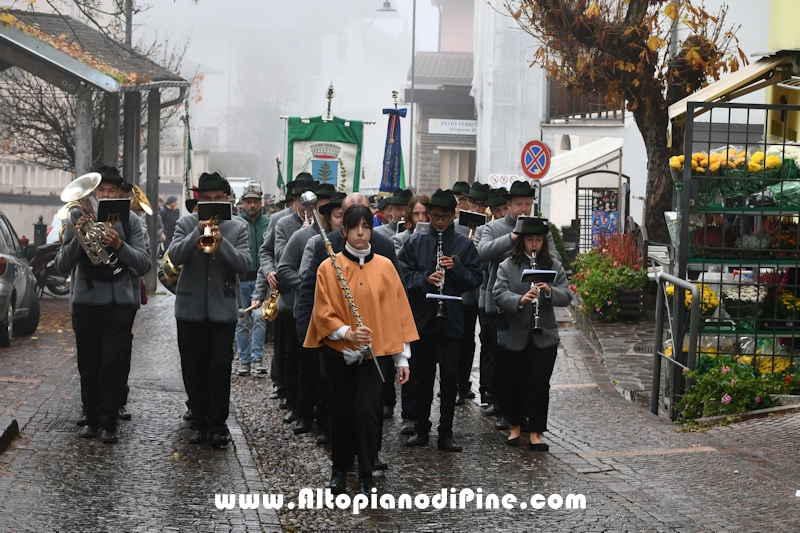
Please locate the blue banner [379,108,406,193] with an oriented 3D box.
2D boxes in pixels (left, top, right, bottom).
[{"bbox_3d":[-0.065,-1.143,17.300,0.260,0.880,0.130,3,3,6],"label":"blue banner"}]

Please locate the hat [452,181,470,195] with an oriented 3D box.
[{"bbox_3d":[0.582,-0.725,16.000,0.240,0.135,0.280,3,3,30],"label":"hat"}]

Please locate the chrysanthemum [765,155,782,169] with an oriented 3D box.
[{"bbox_3d":[2.953,-0.830,13.700,0.140,0.115,0.140,2,3,17],"label":"chrysanthemum"}]

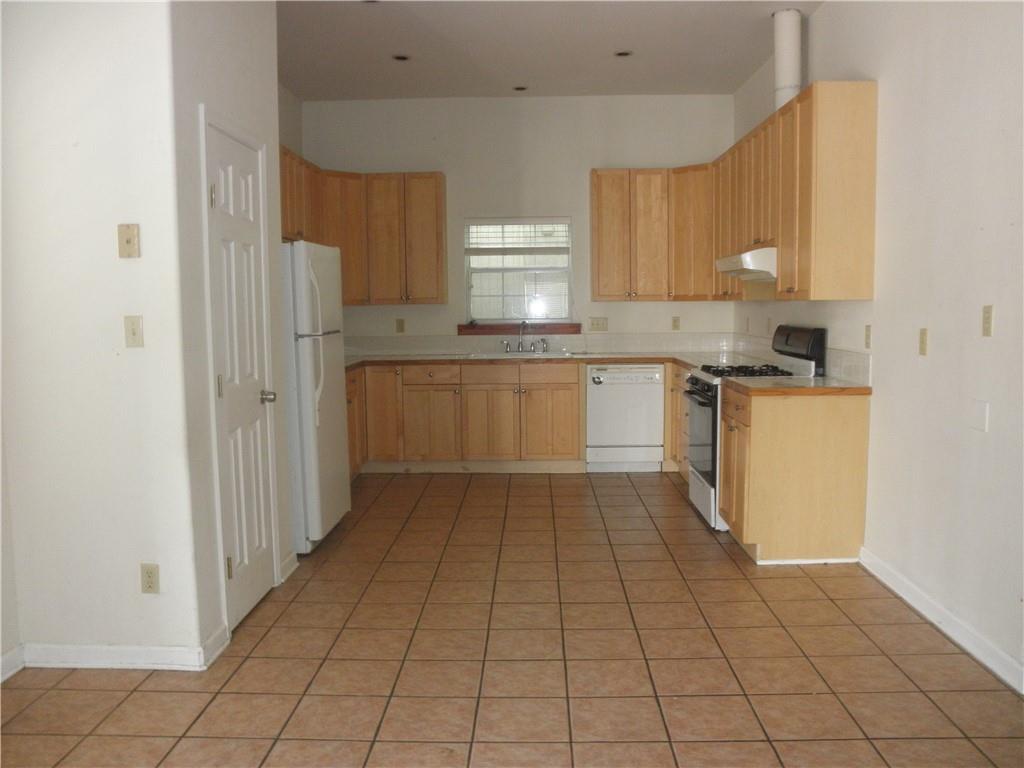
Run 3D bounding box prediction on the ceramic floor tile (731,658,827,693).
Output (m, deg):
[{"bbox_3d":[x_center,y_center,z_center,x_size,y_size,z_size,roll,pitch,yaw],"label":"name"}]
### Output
[{"bbox_3d":[0.965,1.062,3.003,0.305,0.010,0.305,-1,6,2],"label":"ceramic floor tile"}]

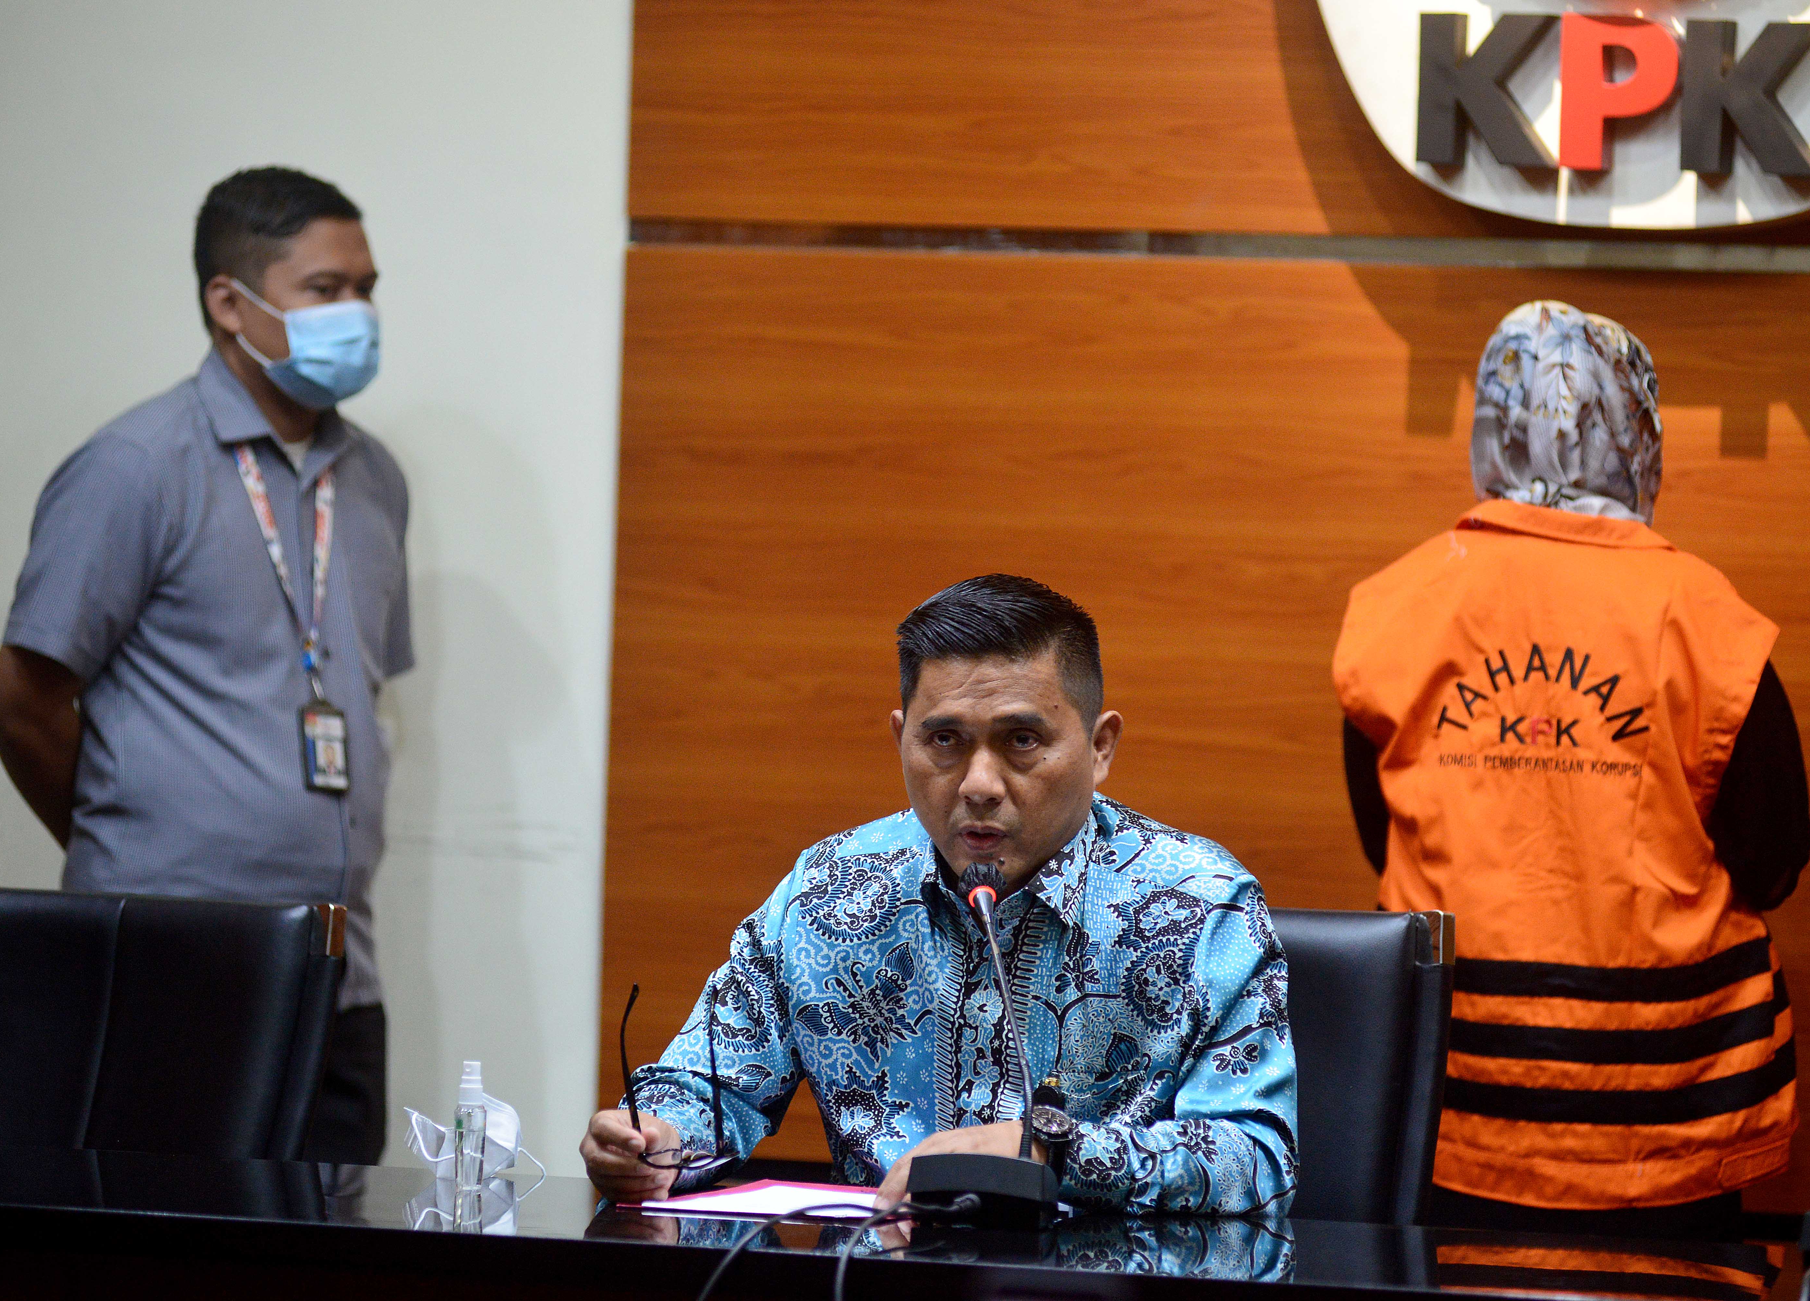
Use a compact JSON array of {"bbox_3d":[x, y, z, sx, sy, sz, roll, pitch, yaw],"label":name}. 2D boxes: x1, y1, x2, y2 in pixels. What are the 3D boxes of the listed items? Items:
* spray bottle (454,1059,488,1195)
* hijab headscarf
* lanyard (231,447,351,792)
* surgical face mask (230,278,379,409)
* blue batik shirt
[{"bbox_3d":[-0.335,0.368,7.100,0.025,0.100,0.025,2,1,0],"label":"spray bottle"},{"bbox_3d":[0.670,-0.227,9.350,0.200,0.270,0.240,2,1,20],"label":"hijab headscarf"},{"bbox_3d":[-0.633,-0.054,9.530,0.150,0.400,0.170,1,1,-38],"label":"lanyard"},{"bbox_3d":[-0.603,-0.318,9.550,0.115,0.130,0.150,3,1,40],"label":"surgical face mask"},{"bbox_3d":[0.049,0.392,7.280,0.510,0.550,0.470,2,1,13],"label":"blue batik shirt"}]

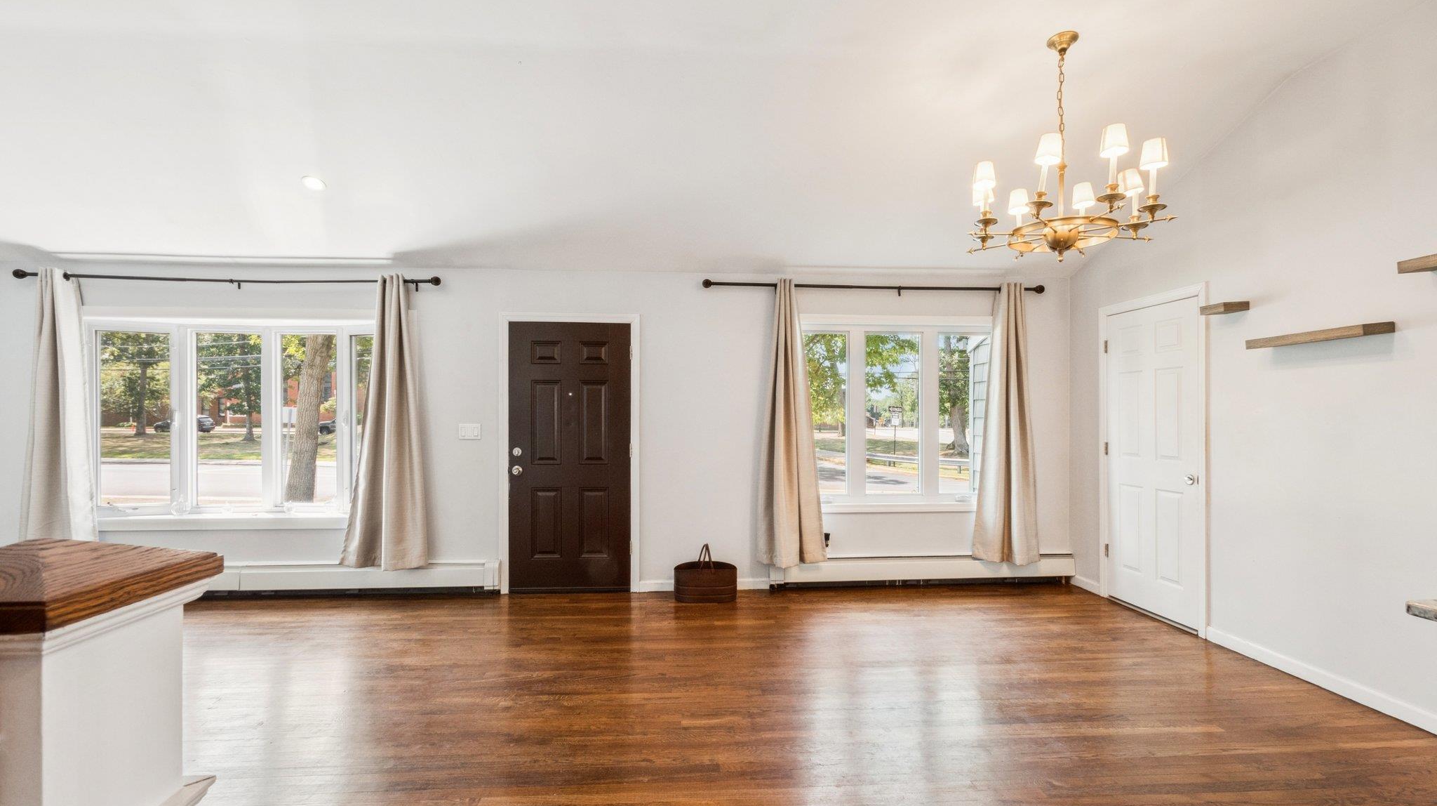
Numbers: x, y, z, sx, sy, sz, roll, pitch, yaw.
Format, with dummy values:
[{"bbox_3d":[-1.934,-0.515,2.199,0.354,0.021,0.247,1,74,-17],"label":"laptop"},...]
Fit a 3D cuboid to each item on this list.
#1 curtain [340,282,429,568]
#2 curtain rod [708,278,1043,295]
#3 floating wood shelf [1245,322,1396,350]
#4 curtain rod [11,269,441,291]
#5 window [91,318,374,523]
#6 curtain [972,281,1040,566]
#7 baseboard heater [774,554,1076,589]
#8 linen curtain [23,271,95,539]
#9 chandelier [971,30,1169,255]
[{"bbox_3d":[-2.401,0.133,4.180,0.596,2.132,0.140,0,0,-3],"label":"curtain"},{"bbox_3d":[1.190,-0.869,4.384,2.624,0.085,0.110,0,0,-3],"label":"curtain rod"},{"bbox_3d":[2.904,-0.311,2.830,0.169,0.048,0.507,0,0,-6],"label":"floating wood shelf"},{"bbox_3d":[-3.467,-0.873,4.133,2.928,0.100,0.110,0,0,-3],"label":"curtain rod"},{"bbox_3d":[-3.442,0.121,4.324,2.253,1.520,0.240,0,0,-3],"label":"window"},{"bbox_3d":[2.186,0.158,4.428,0.528,2.172,0.150,0,0,-3],"label":"curtain"},{"bbox_3d":[1.587,1.300,4.456,2.372,0.230,0.075,0,0,-3],"label":"baseboard heater"},{"bbox_3d":[-4.600,0.137,4.062,0.518,2.134,0.140,0,0,-3],"label":"linen curtain"},{"bbox_3d":[1.597,-1.173,2.710,0.839,1.033,0.839,0,0,-3],"label":"chandelier"}]

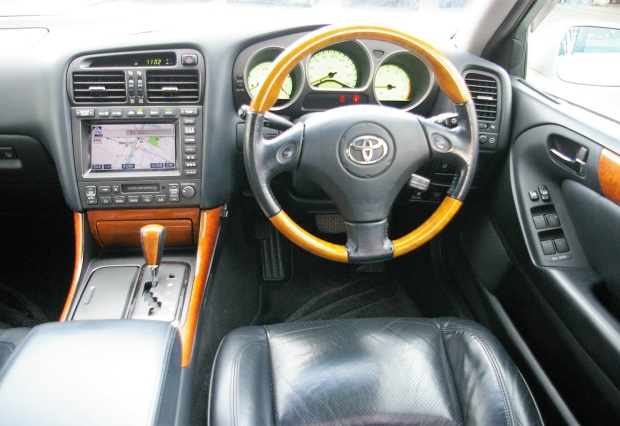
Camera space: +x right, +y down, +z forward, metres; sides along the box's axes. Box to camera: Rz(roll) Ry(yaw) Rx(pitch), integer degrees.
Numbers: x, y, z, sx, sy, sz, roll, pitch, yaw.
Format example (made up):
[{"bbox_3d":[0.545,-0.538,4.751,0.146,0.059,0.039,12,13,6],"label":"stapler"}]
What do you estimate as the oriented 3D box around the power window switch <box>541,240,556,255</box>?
[{"bbox_3d":[0.384,0.057,0.859,0.019,0.010,0.026,-4,48,6],"label":"power window switch"}]

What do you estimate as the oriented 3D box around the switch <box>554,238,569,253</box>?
[{"bbox_3d":[0.405,0.054,0.859,0.019,0.010,0.026,-4,48,6],"label":"switch"}]

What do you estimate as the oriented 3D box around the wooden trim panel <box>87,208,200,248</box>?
[{"bbox_3d":[-0.315,0.030,1.015,0.205,0.085,0.035,-2,36,-5],"label":"wooden trim panel"}]

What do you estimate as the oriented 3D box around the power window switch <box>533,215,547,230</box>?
[{"bbox_3d":[0.386,0.016,0.896,0.019,0.010,0.026,-4,48,6],"label":"power window switch"}]

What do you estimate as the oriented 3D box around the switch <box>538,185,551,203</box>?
[{"bbox_3d":[0.411,-0.033,0.935,0.013,0.009,0.030,-4,48,6],"label":"switch"}]

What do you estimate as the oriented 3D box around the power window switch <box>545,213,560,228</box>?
[{"bbox_3d":[0.408,0.013,0.895,0.019,0.010,0.026,-4,48,6],"label":"power window switch"}]

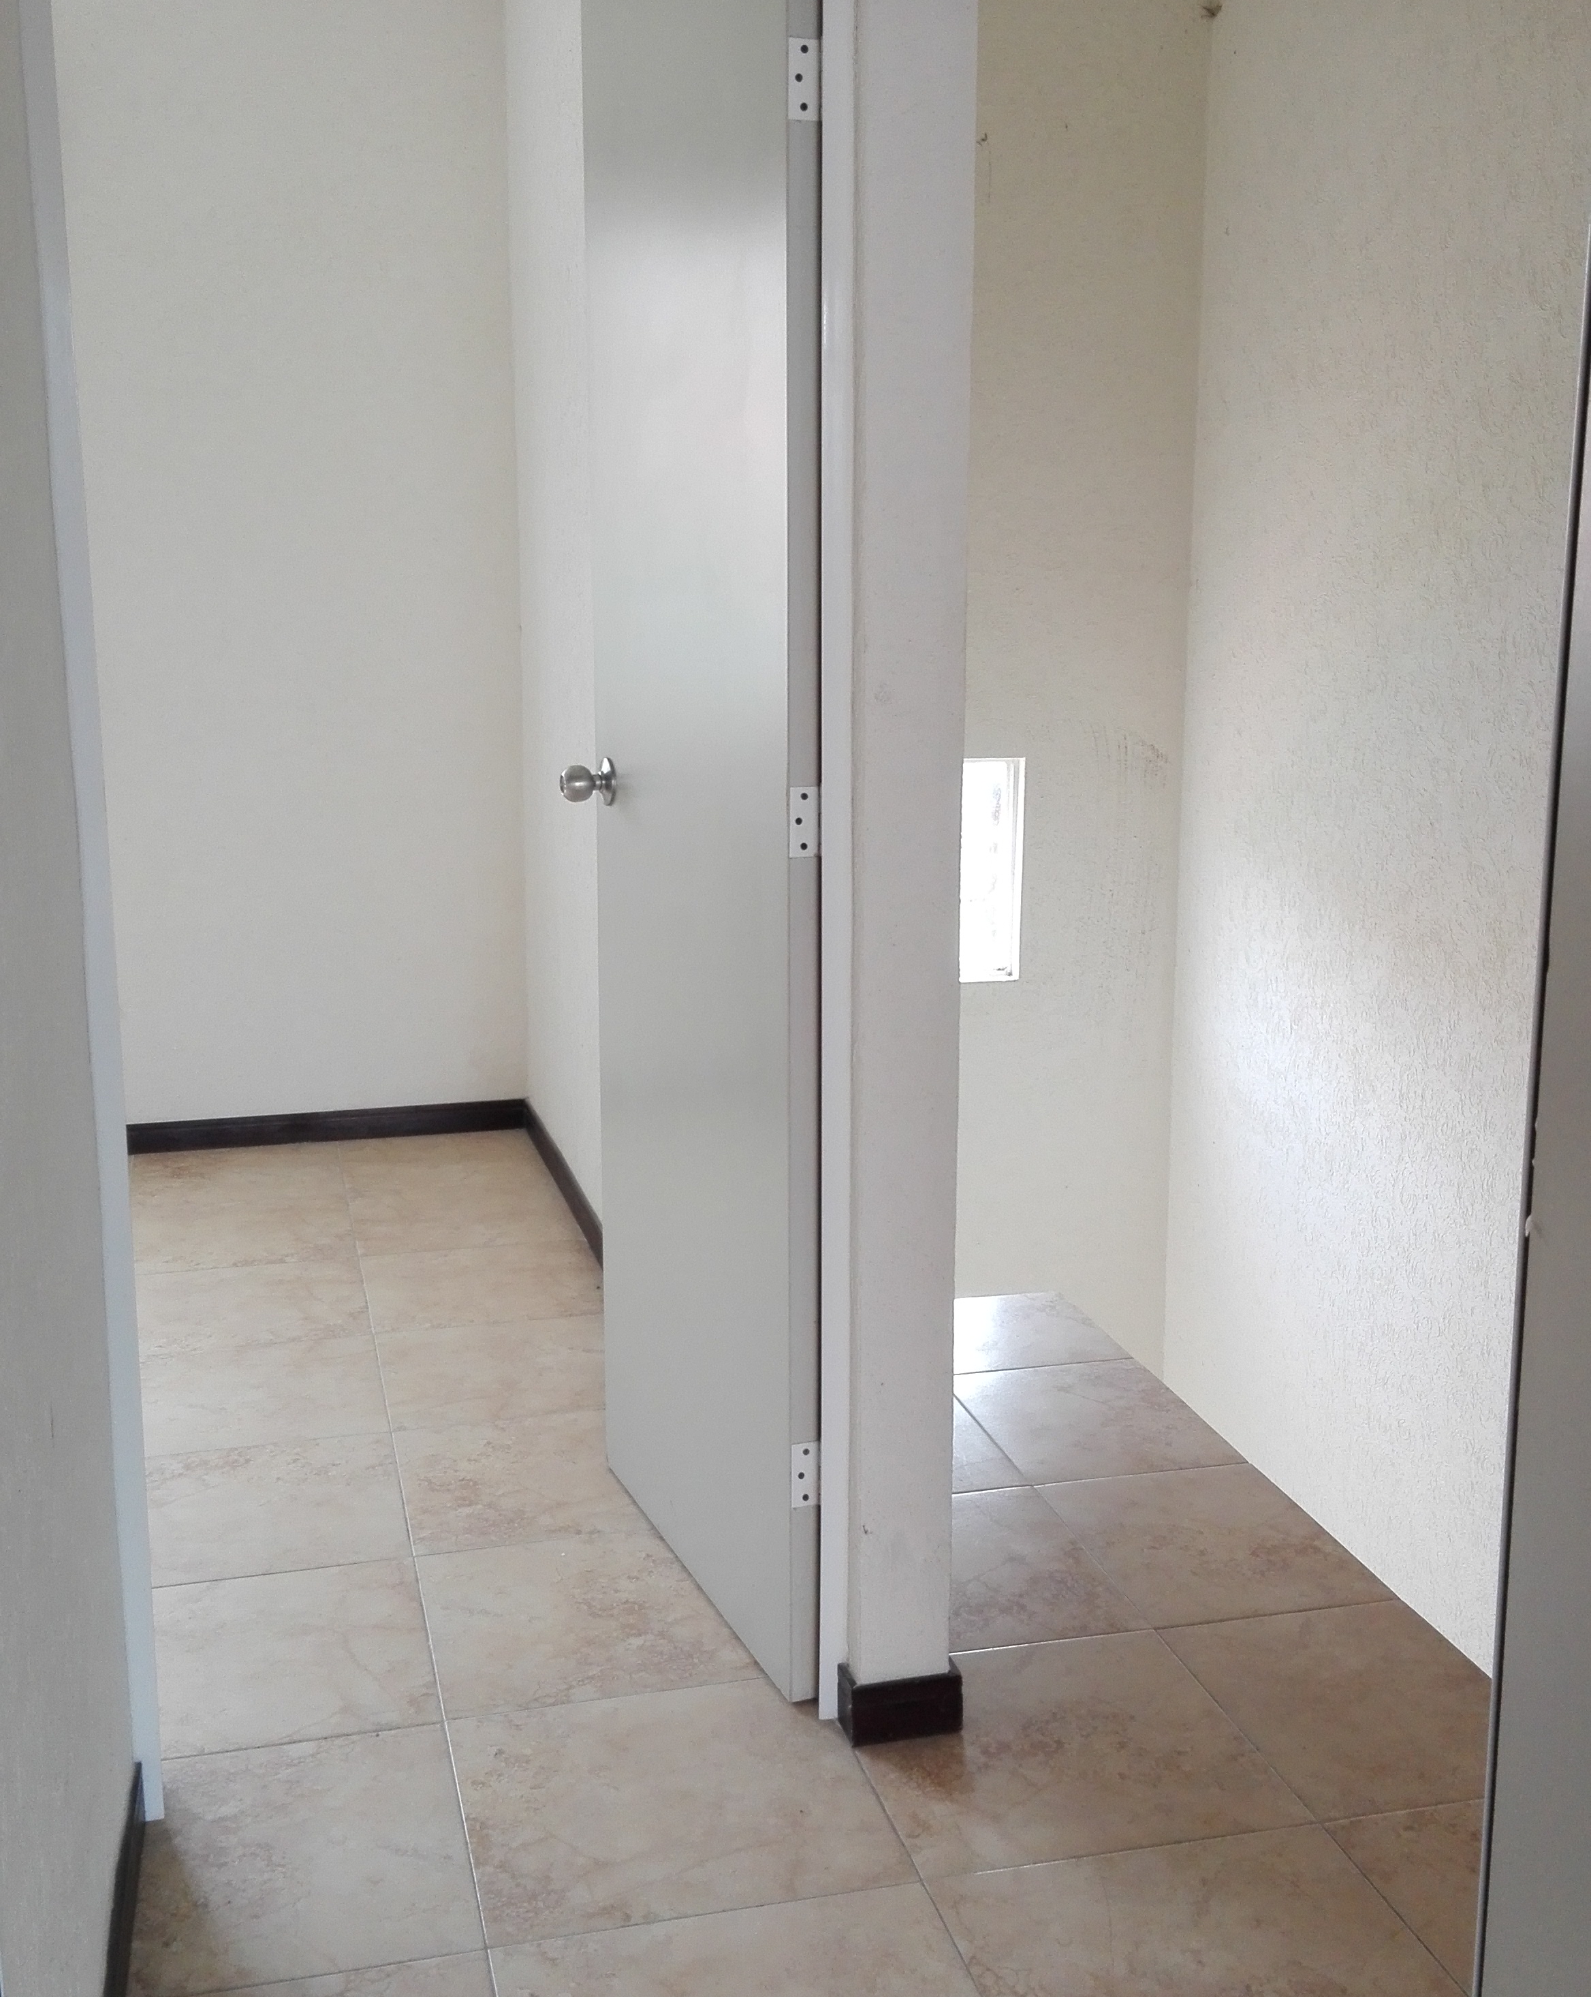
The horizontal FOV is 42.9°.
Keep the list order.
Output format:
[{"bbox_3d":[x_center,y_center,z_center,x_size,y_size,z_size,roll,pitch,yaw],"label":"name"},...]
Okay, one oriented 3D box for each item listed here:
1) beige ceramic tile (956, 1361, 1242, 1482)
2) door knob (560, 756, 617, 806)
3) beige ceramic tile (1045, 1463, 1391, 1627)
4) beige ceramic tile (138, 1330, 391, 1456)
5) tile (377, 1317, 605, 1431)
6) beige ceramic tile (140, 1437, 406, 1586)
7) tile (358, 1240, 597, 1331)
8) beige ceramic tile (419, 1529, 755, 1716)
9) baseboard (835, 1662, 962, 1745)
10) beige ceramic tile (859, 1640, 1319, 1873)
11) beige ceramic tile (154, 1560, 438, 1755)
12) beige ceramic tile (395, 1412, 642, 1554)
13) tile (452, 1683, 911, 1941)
[{"bbox_3d":[0.474,0.686,3.271,0.347,0.010,0.446,-3,11,-14],"label":"beige ceramic tile"},{"bbox_3d":[-0.287,-0.300,2.810,0.065,0.070,0.070,-4,11,-22],"label":"door knob"},{"bbox_3d":[0.590,0.787,2.929,0.352,0.010,0.425,-2,13,-15],"label":"beige ceramic tile"},{"bbox_3d":[-0.924,0.665,3.382,0.465,0.010,0.425,-2,13,-15],"label":"beige ceramic tile"},{"bbox_3d":[-0.476,0.646,3.503,0.465,0.010,0.425,-2,13,-15],"label":"tile"},{"bbox_3d":[-0.813,0.753,2.982,0.465,0.010,0.425,-2,13,-15],"label":"beige ceramic tile"},{"bbox_3d":[-0.587,0.558,3.903,0.465,0.010,0.425,-2,13,-15],"label":"tile"},{"bbox_3d":[-0.253,0.822,2.703,0.465,0.010,0.425,-2,13,-15],"label":"beige ceramic tile"},{"bbox_3d":[0.129,0.845,2.440,0.138,0.069,0.055,-2,13,-15],"label":"baseboard"},{"bbox_3d":[0.295,0.861,2.332,0.444,0.010,0.436,-3,11,-14],"label":"beige ceramic tile"},{"bbox_3d":[-0.702,0.841,2.582,0.465,0.010,0.425,-2,13,-15],"label":"beige ceramic tile"},{"bbox_3d":[-0.363,0.723,3.062,0.447,0.010,0.444,-3,11,-14],"label":"beige ceramic tile"},{"bbox_3d":[-0.139,0.880,2.227,0.442,0.010,0.435,-3,11,-14],"label":"tile"}]

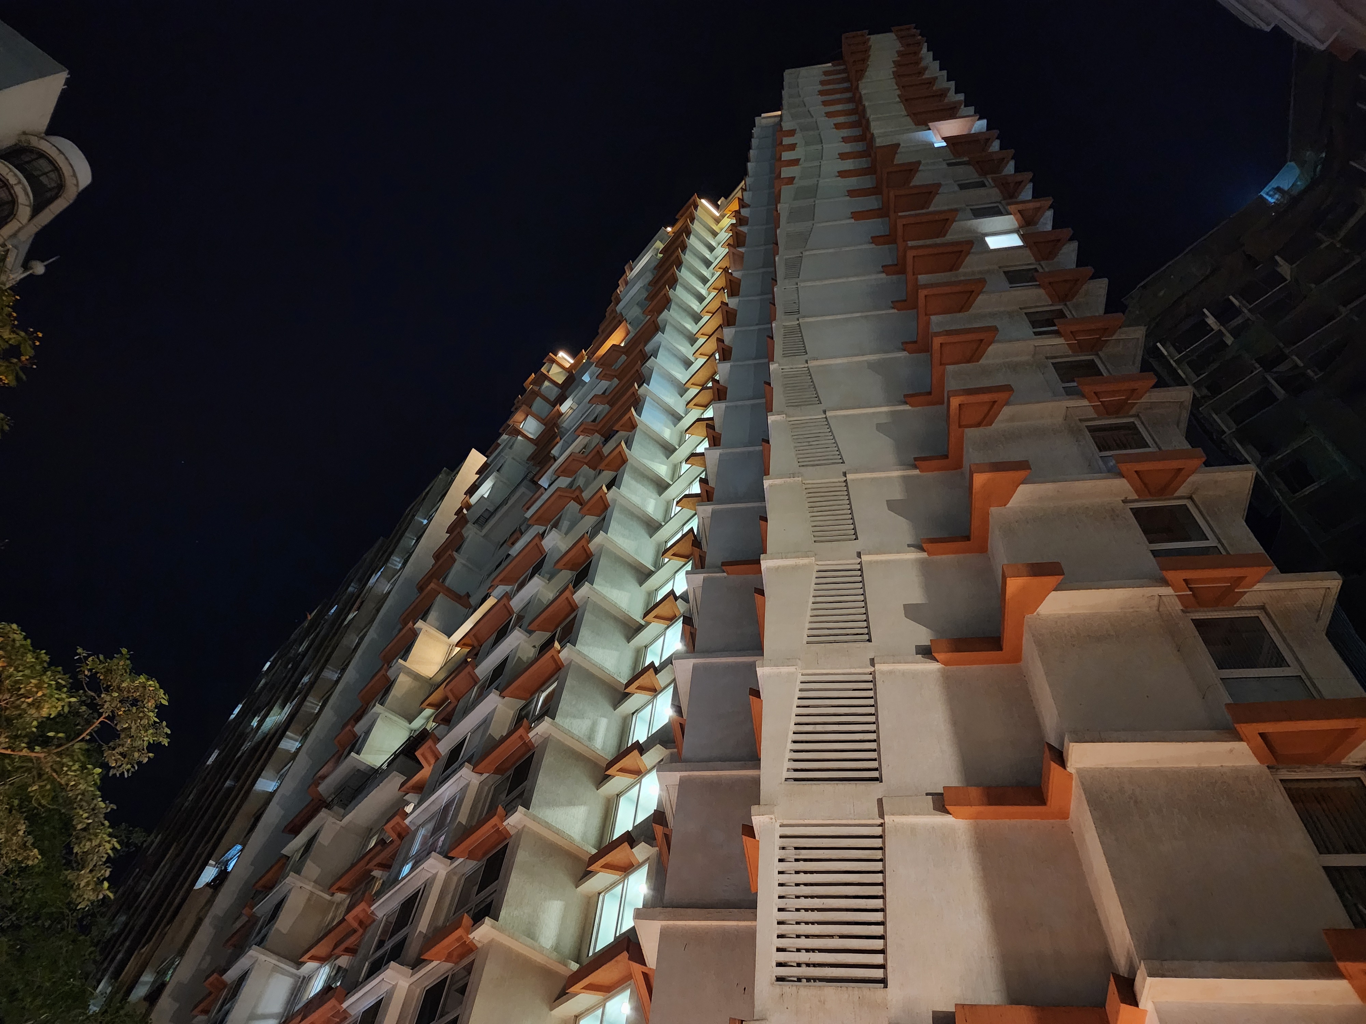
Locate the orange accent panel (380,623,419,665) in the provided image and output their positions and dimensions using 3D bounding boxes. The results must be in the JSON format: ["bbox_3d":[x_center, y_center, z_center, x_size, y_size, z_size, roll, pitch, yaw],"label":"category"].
[{"bbox_3d":[-15.403,7.071,49.616,0.690,0.350,3.621,37,-59,-18],"label":"orange accent panel"}]

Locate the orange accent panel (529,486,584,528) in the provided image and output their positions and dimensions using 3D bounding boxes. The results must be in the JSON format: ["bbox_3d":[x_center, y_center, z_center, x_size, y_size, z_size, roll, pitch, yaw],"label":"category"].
[{"bbox_3d":[-5.410,-0.166,39.987,1.284,0.285,3.183,37,-59,-17],"label":"orange accent panel"}]

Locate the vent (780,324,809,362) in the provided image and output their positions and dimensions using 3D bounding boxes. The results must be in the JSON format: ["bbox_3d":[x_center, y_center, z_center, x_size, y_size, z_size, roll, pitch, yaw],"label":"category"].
[{"bbox_3d":[3.308,-5.033,26.727,0.699,2.370,0.120,-3,-56,9],"label":"vent"}]

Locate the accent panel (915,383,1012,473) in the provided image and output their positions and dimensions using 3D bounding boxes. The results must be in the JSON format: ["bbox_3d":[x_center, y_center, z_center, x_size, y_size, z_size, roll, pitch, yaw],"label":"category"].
[{"bbox_3d":[5.988,-1.759,19.434,1.960,0.310,1.840,-3,-56,9],"label":"accent panel"}]

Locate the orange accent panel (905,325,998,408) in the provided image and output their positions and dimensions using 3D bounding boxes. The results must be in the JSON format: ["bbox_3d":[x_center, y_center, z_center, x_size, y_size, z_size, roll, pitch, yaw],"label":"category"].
[{"bbox_3d":[6.446,-3.480,21.862,2.120,0.310,1.830,-3,-56,9],"label":"orange accent panel"}]

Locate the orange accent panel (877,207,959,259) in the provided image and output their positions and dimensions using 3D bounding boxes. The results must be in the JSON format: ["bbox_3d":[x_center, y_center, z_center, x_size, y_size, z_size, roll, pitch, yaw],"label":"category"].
[{"bbox_3d":[7.596,-8.618,29.179,2.390,0.330,1.760,-3,-56,9],"label":"orange accent panel"}]

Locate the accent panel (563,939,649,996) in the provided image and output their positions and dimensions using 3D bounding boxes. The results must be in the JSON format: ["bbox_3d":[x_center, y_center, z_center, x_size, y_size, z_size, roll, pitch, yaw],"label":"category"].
[{"bbox_3d":[-1.597,10.139,19.984,0.735,0.306,2.361,37,-59,-17],"label":"accent panel"}]

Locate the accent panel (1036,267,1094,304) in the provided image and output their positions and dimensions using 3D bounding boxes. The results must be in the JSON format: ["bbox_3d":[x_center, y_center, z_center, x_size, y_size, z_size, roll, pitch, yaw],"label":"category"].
[{"bbox_3d":[9.811,-5.830,23.476,1.380,0.310,0.760,-3,-56,9],"label":"accent panel"}]

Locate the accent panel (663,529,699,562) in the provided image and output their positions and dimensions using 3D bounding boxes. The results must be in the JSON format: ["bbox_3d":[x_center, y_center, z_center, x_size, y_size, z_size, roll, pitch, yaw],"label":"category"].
[{"bbox_3d":[0.091,1.328,33.239,0.770,0.360,1.620,37,-59,-18],"label":"accent panel"}]

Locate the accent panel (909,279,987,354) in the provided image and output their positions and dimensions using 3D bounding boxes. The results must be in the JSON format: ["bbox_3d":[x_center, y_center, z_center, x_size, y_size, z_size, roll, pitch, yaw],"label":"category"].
[{"bbox_3d":[6.966,-5.205,24.263,2.130,0.310,1.840,-3,-56,9],"label":"accent panel"}]

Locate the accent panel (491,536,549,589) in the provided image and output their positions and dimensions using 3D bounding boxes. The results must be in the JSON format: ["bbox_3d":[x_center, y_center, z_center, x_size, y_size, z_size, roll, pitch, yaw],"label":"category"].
[{"bbox_3d":[-6.679,2.131,38.057,0.804,0.285,3.585,37,-59,-17],"label":"accent panel"}]

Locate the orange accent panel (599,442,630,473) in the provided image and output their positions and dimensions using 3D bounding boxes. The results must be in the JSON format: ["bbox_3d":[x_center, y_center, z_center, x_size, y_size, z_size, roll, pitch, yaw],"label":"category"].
[{"bbox_3d":[-2.775,-2.236,38.606,0.680,0.330,1.570,36,-59,-18],"label":"orange accent panel"}]

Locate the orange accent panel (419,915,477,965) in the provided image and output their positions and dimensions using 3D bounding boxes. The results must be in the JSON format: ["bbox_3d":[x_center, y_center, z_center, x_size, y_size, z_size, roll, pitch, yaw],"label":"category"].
[{"bbox_3d":[-5.532,10.519,22.118,0.730,0.340,1.940,36,-59,-18],"label":"orange accent panel"}]

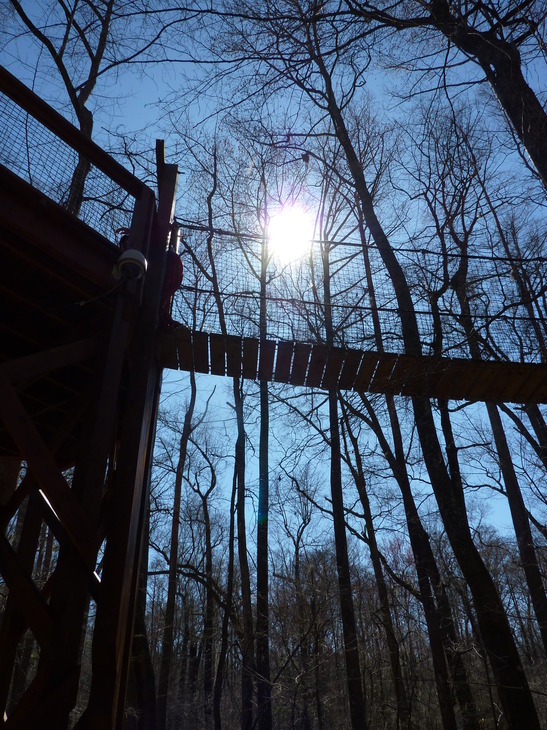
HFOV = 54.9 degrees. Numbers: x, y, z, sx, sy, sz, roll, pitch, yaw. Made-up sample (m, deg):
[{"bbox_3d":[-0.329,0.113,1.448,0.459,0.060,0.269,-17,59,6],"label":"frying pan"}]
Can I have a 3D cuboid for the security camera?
[{"bbox_3d":[-1.128,-0.770,4.161,0.300,0.225,0.225,-27,-41,30],"label":"security camera"}]

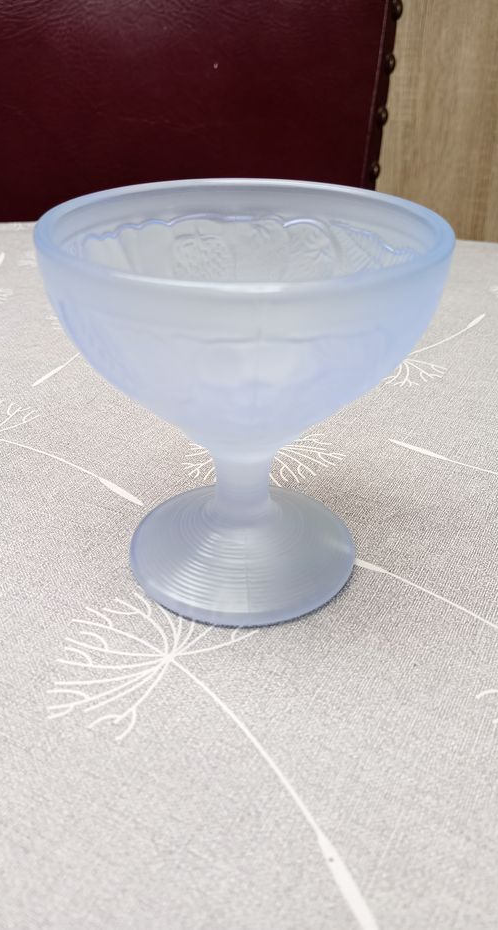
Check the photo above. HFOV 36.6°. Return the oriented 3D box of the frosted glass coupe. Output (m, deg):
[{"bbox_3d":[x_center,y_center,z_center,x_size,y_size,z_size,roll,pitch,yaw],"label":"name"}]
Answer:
[{"bbox_3d":[-0.001,-0.017,0.215,0.102,0.102,0.102,1,32,0],"label":"frosted glass coupe"}]

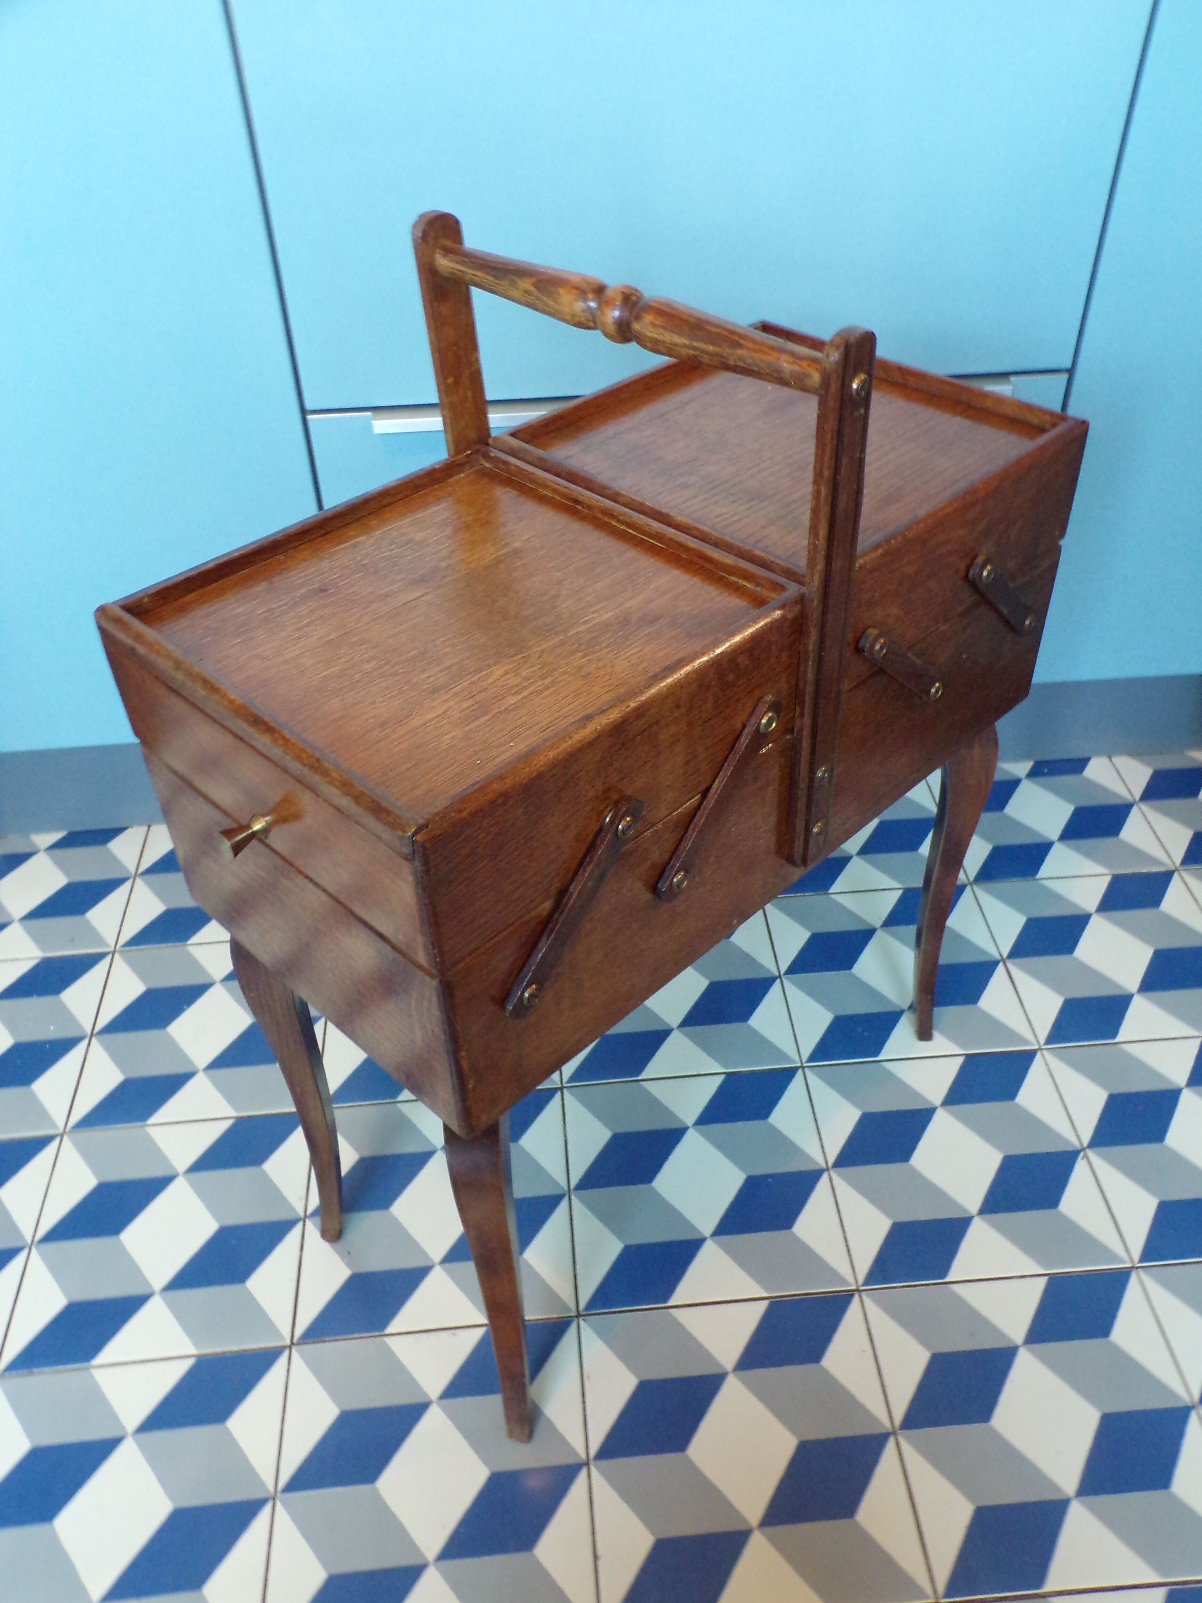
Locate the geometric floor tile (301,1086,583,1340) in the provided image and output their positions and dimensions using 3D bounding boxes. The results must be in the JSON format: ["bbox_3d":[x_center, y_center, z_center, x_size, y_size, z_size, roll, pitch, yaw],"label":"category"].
[{"bbox_3d":[-0.123,0.310,0.984,0.199,0.010,0.199,-4,40,-3],"label":"geometric floor tile"}]

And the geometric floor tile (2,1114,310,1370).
[{"bbox_3d":[-0.323,0.325,0.975,0.199,0.010,0.199,-4,40,-3],"label":"geometric floor tile"}]

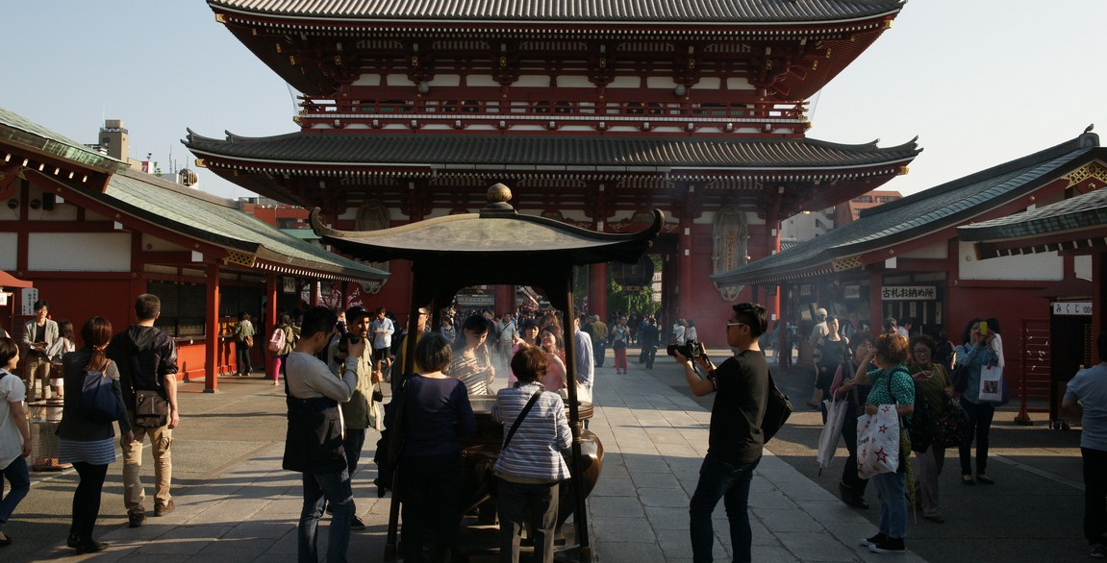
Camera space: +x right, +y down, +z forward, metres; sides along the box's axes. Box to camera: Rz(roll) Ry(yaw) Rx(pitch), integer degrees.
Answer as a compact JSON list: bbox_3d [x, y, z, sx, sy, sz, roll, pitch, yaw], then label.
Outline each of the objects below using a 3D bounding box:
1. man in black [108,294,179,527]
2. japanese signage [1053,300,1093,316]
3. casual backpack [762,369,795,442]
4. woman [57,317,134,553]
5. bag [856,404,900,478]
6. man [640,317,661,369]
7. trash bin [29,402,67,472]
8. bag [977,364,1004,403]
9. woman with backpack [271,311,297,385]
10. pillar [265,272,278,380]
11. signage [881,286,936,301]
[{"bbox_3d":[-3.213,0.986,7.270,0.540,1.790,0.380,0,-1,-3],"label":"man in black"},{"bbox_3d":[7.358,0.390,13.000,0.620,0.170,0.030,0,-2,3],"label":"japanese signage"},{"bbox_3d":[1.385,0.794,5.750,0.180,0.430,0.300,-1,-2,28],"label":"casual backpack"},{"bbox_3d":[-3.275,1.090,6.600,0.480,1.640,0.400,-1,-2,18],"label":"woman"},{"bbox_3d":[2.255,1.104,6.400,0.300,0.520,0.140,0,-1,12],"label":"bag"},{"bbox_3d":[3.032,1.915,28.800,0.520,1.630,0.400,0,-2,0],"label":"man"},{"bbox_3d":[-5.370,1.658,9.850,0.360,0.710,0.430,0,-2,0],"label":"trash bin"},{"bbox_3d":[4.183,0.977,8.800,0.230,0.360,0.110,-1,-2,29],"label":"bag"},{"bbox_3d":[-5.712,1.433,19.500,0.480,1.560,0.500,0,-1,30],"label":"woman with backpack"},{"bbox_3d":[-6.510,1.021,21.300,0.190,2.430,0.190,0,-1,0],"label":"pillar"},{"bbox_3d":[6.770,0.229,17.600,1.030,0.270,0.050,0,-1,0],"label":"signage"}]

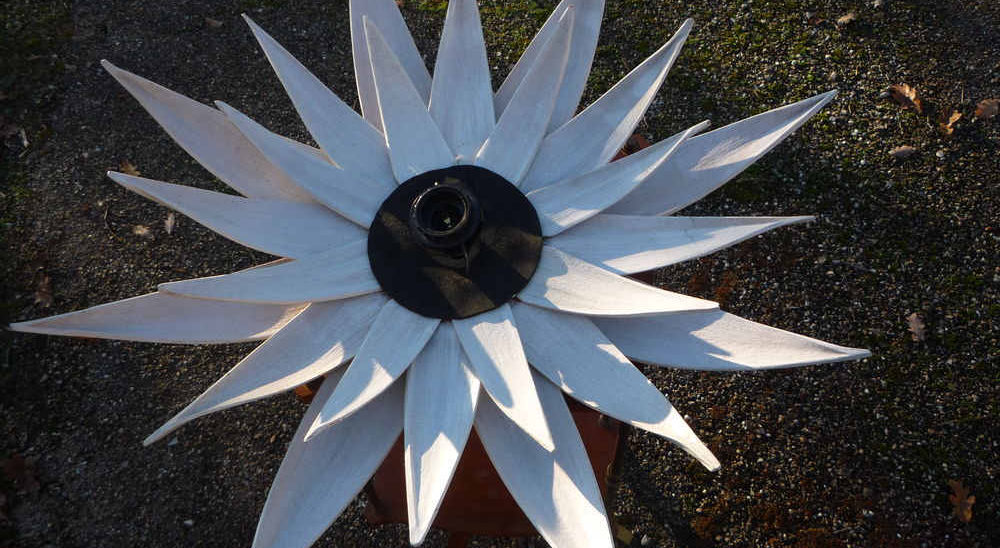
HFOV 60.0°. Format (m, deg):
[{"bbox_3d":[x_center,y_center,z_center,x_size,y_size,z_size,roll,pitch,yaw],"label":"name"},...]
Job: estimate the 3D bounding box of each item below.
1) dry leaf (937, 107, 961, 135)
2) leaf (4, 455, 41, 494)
[{"bbox_3d":[0.877,-0.298,1.694,0.042,0.018,0.065,12,63,6],"label":"dry leaf"},{"bbox_3d":[-0.754,0.314,1.366,0.071,0.016,0.045,36,68,16],"label":"leaf"}]

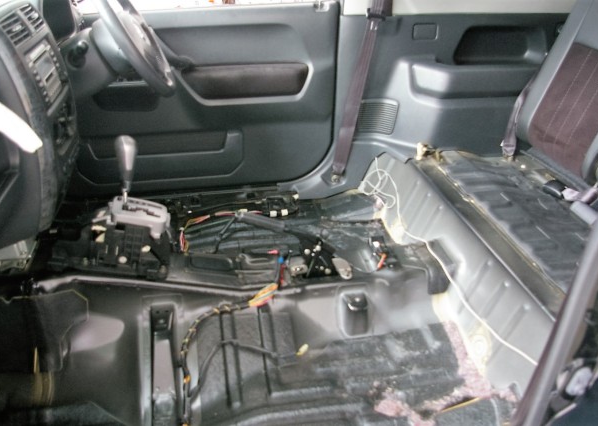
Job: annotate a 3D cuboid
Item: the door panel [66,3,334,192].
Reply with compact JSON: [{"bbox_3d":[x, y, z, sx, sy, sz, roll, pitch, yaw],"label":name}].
[{"bbox_3d":[-0.324,-0.371,1.626,0.930,0.610,0.090,-6,33,-12],"label":"door panel"}]

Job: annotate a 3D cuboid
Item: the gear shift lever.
[{"bbox_3d":[-0.375,-0.091,1.036,0.047,0.170,0.043,2,31,-16],"label":"gear shift lever"}]

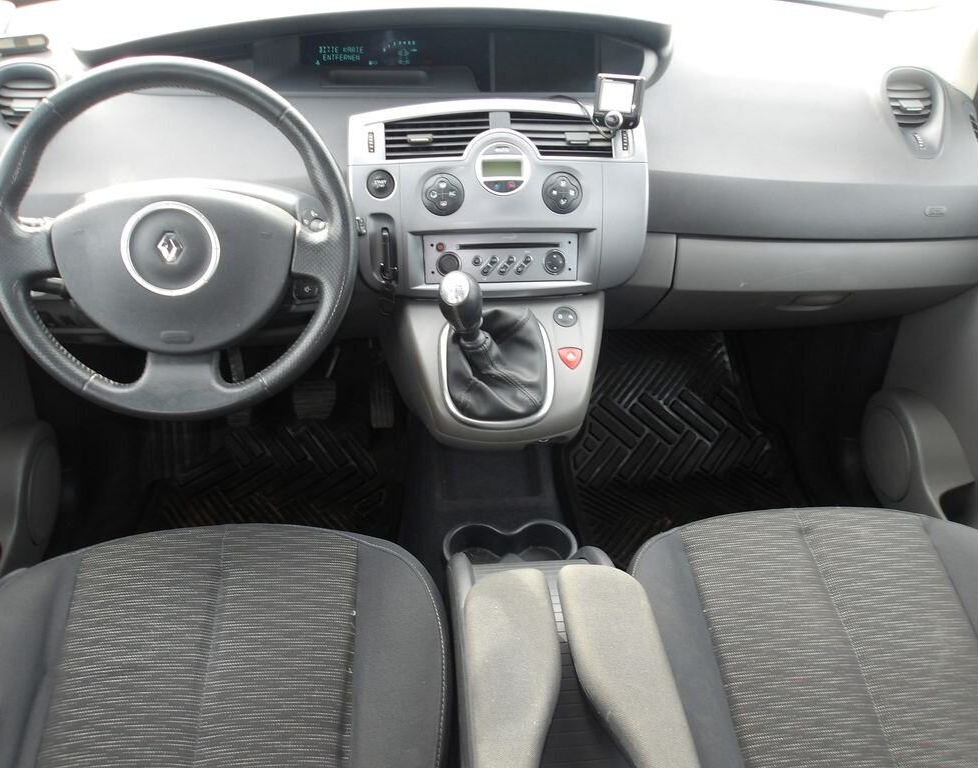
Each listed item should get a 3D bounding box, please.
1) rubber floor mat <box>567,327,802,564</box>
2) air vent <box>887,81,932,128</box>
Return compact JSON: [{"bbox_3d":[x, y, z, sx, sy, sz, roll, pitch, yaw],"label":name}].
[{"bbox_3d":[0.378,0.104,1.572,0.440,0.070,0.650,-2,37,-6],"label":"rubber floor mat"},{"bbox_3d":[0.576,-0.388,1.104,0.070,0.066,0.037,-2,20,-6],"label":"air vent"}]

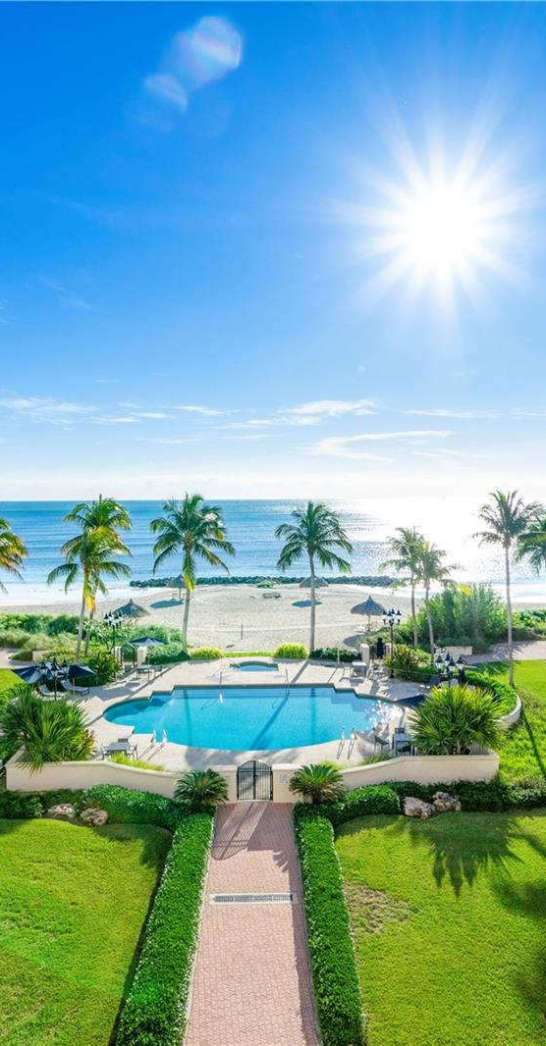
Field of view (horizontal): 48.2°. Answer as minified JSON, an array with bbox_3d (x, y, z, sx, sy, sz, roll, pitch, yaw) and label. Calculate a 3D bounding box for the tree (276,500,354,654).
[{"bbox_3d":[2.744,3.656,40.173,5.080,10.210,4.930,0,2,0],"label":"tree"}]

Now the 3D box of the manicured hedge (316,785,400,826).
[{"bbox_3d":[3.042,10.392,22.851,3.200,0.750,1.500,0,2,0],"label":"manicured hedge"}]

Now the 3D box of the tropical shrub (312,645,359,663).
[{"bbox_3d":[4.389,9.513,44.242,3.426,0.950,1.100,0,2,0],"label":"tropical shrub"}]

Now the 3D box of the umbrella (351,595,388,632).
[{"bbox_3d":[9.025,8.471,56.829,3.450,3.400,3.450,0,2,0],"label":"umbrella"}]

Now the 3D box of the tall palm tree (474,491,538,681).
[{"bbox_3d":[14.651,4.066,38.446,3.735,12.132,3.623,0,2,22],"label":"tall palm tree"}]

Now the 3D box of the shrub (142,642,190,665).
[{"bbox_3d":[-7.607,9.458,44.315,3.408,1.200,1.700,0,2,0],"label":"shrub"}]

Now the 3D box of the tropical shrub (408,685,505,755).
[{"bbox_3d":[7.907,8.612,26.101,3.800,3.400,3.700,0,2,0],"label":"tropical shrub"}]

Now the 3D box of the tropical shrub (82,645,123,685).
[{"bbox_3d":[-10.928,8.928,39.057,2.500,2.250,2.300,0,2,0],"label":"tropical shrub"}]

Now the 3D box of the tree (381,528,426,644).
[{"bbox_3d":[10.086,4.941,45.752,4.500,9.500,4.500,0,2,0],"label":"tree"}]

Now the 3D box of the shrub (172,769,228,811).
[{"bbox_3d":[-2.641,9.846,22.402,2.000,1.620,2.000,0,2,0],"label":"shrub"}]

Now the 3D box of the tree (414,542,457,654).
[{"bbox_3d":[11.606,5.636,43.672,2.876,8.655,2.790,0,2,15],"label":"tree"}]

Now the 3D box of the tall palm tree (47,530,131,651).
[{"bbox_3d":[-11.541,4.686,38.431,5.250,8.450,5.090,0,2,0],"label":"tall palm tree"}]

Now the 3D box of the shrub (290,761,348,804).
[{"bbox_3d":[1.498,8.708,20.159,1.900,1.650,1.850,0,2,0],"label":"shrub"}]

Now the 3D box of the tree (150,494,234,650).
[{"bbox_3d":[-5.397,3.403,41.016,5.600,10.750,5.430,0,2,0],"label":"tree"}]

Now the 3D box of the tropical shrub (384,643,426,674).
[{"bbox_3d":[8.519,8.896,39.414,2.500,2.100,2.300,0,2,0],"label":"tropical shrub"}]

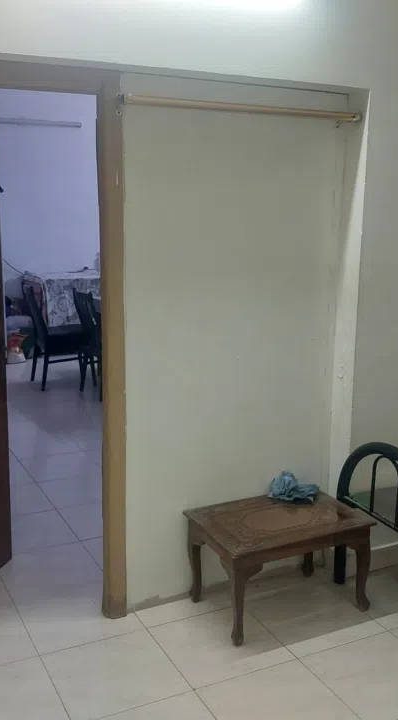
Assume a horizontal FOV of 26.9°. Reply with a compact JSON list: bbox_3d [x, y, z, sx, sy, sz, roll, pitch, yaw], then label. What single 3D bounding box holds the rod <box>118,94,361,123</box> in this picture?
[{"bbox_3d":[0.194,-0.943,3.127,1.010,0.035,0.035,-4,14,-26],"label":"rod"}]

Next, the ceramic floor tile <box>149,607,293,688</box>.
[{"bbox_3d":[0.080,1.104,3.221,0.435,0.010,0.439,-6,15,-26],"label":"ceramic floor tile"}]

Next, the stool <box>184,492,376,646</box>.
[{"bbox_3d":[0.331,0.844,3.468,0.661,0.392,0.422,-6,15,-26],"label":"stool"}]

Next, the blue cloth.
[{"bbox_3d":[0.415,0.553,3.613,0.200,0.113,0.148,-6,15,-26],"label":"blue cloth"}]

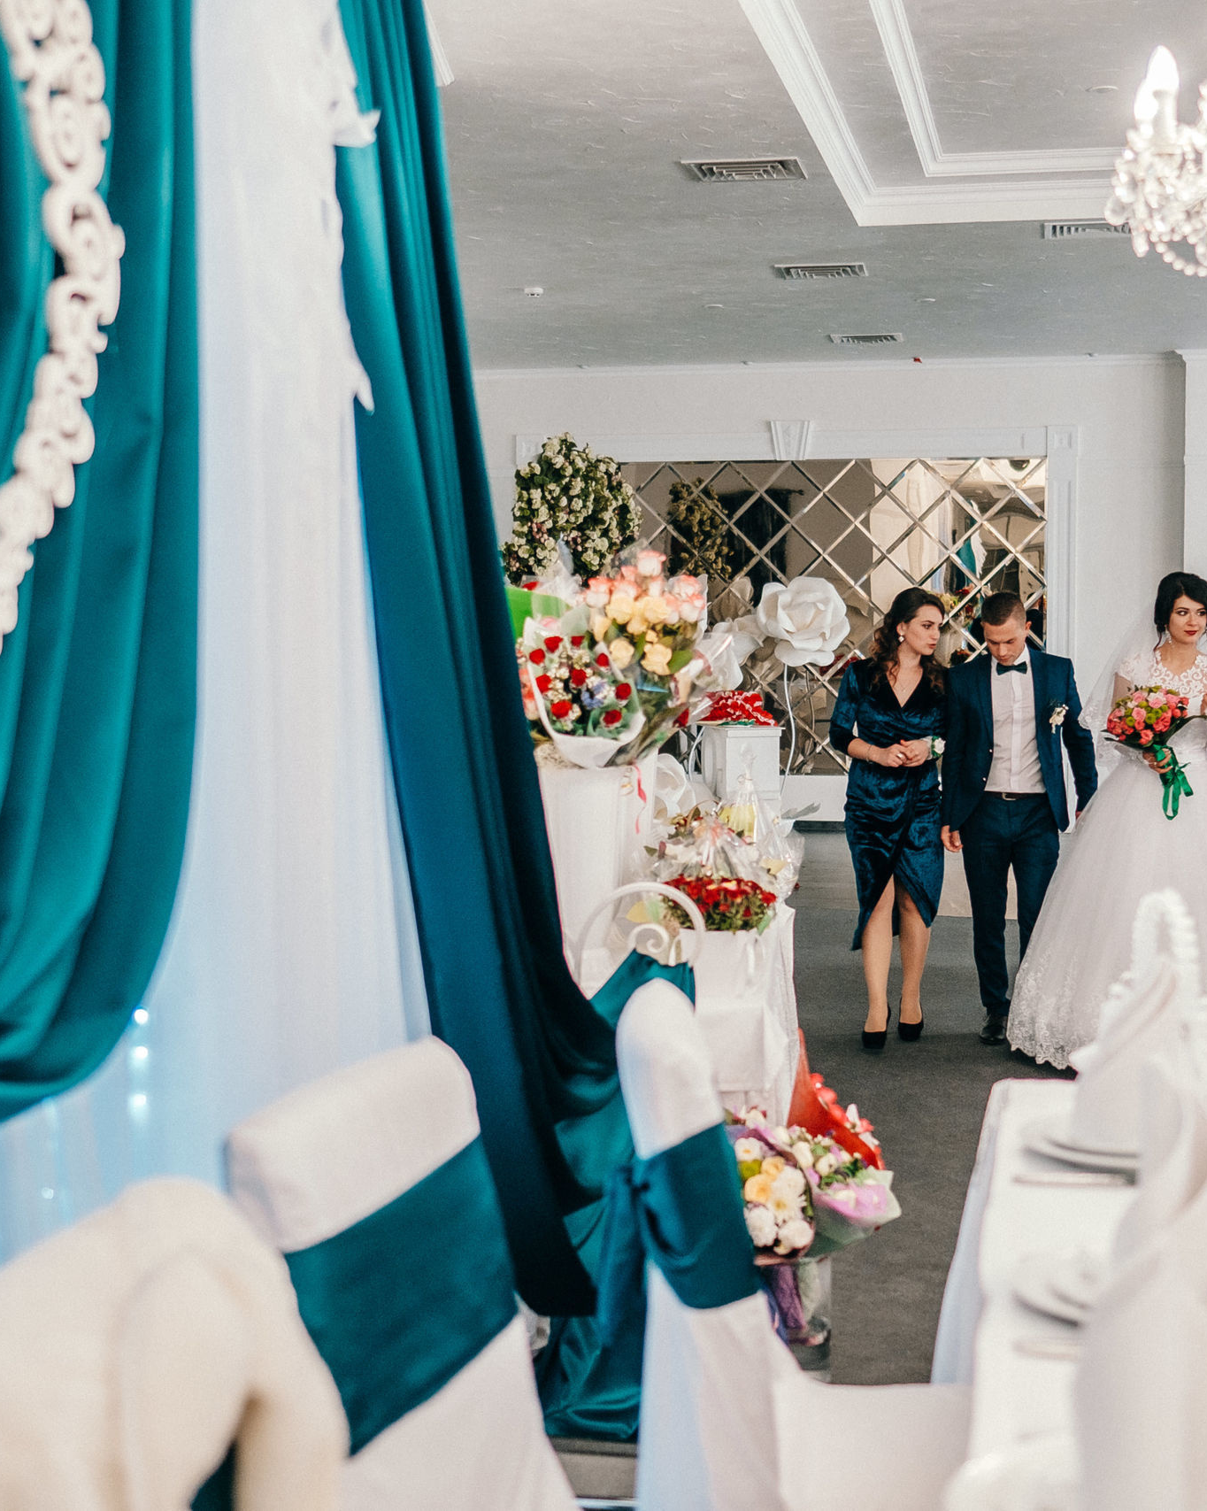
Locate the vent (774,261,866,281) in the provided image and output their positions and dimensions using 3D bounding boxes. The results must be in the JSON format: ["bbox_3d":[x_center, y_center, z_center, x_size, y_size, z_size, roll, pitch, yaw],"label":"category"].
[{"bbox_3d":[1.276,-2.807,12.764,0.510,0.040,0.500,1,3,12],"label":"vent"}]

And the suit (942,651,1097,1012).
[{"bbox_3d":[1.571,0.303,8.300,0.570,1.380,0.320,0,4,12],"label":"suit"}]

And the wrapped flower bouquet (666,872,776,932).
[{"bbox_3d":[0.281,0.350,5.250,0.260,0.160,0.240,1,3,12],"label":"wrapped flower bouquet"}]

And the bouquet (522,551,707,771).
[{"bbox_3d":[0.025,-0.254,5.700,0.470,0.550,0.400,0,4,6],"label":"bouquet"}]

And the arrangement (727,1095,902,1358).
[{"bbox_3d":[0.420,0.934,4.450,0.360,0.500,0.360,0,4,6],"label":"arrangement"}]

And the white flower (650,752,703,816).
[{"bbox_3d":[0.347,0.171,11.500,0.360,0.380,0.220,1,3,12],"label":"white flower"}]

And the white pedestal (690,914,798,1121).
[{"bbox_3d":[0.300,0.848,5.427,0.370,0.800,0.370,1,3,12],"label":"white pedestal"}]

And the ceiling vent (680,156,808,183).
[{"bbox_3d":[0.651,-2.643,9.941,0.510,0.040,0.500,1,3,12],"label":"ceiling vent"}]

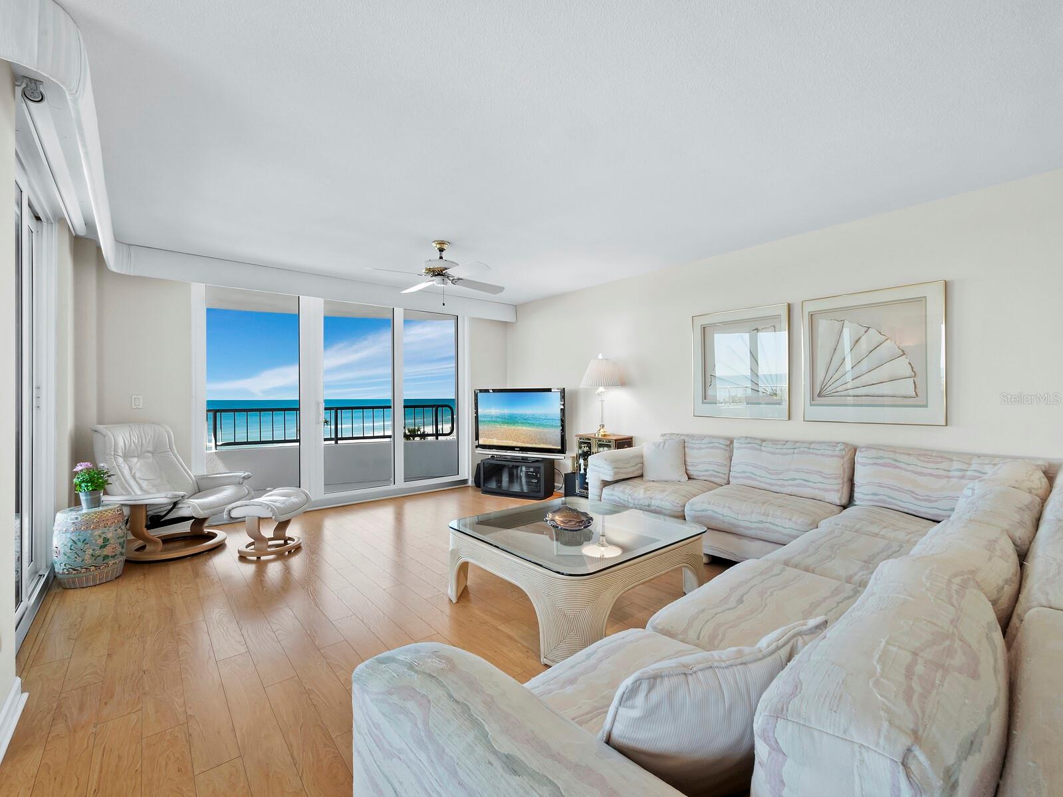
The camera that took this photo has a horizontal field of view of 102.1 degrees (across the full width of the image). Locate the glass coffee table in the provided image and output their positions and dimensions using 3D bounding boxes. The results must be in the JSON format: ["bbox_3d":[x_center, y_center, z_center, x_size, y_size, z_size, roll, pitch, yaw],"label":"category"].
[{"bbox_3d":[0.246,0.941,2.451,1.085,0.430,1.075,0,0,-42],"label":"glass coffee table"}]

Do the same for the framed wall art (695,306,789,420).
[{"bbox_3d":[1.767,-0.292,3.679,0.035,0.917,0.794,0,0,-42],"label":"framed wall art"}]

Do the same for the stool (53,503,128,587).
[{"bbox_3d":[-2.820,0.935,2.756,0.330,0.450,0.330,0,0,-42],"label":"stool"}]

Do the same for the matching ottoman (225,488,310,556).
[{"bbox_3d":[-1.995,0.948,3.320,0.410,0.425,0.540,0,0,-6],"label":"matching ottoman"}]

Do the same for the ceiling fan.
[{"bbox_3d":[-0.730,-1.020,3.485,1.190,0.500,1.190,0,0,-42],"label":"ceiling fan"}]

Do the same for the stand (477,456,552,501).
[{"bbox_3d":[-0.158,0.952,5.170,0.780,0.400,0.400,0,0,23],"label":"stand"}]

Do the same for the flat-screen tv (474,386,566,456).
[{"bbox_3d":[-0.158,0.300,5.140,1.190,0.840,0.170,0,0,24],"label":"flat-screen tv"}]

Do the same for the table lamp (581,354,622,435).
[{"bbox_3d":[0.734,-0.035,4.524,0.455,0.878,0.455,0,0,0],"label":"table lamp"}]

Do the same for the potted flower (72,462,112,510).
[{"bbox_3d":[-2.842,0.558,2.785,0.185,0.295,0.185,0,0,3],"label":"potted flower"}]

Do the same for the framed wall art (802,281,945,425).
[{"bbox_3d":[2.364,-0.286,3.018,0.035,0.917,0.797,0,0,-42],"label":"framed wall art"}]

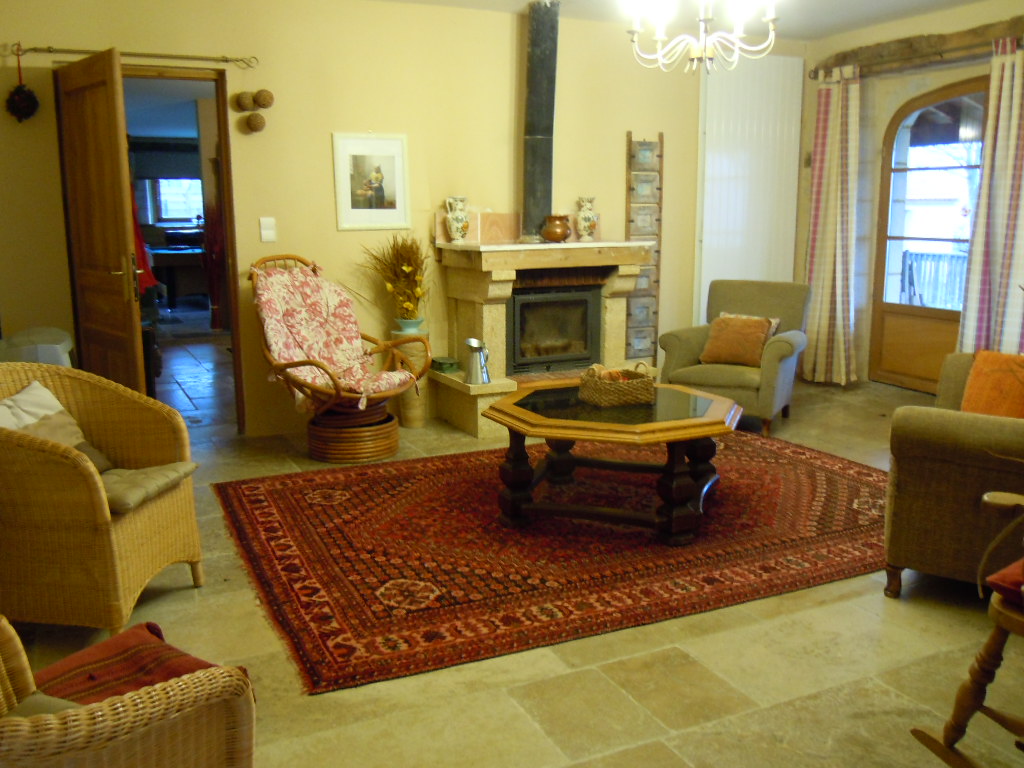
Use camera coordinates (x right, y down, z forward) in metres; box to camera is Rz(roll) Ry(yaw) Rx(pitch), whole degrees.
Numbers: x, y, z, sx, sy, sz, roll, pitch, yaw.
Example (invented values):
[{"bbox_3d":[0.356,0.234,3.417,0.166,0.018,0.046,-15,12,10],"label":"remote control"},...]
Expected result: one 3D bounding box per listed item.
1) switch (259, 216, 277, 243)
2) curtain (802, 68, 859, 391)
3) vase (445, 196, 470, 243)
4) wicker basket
[{"bbox_3d":[-1.432,-0.904,5.208,0.091,0.144,0.015,-6,12,-26],"label":"switch"},{"bbox_3d":[2.400,-1.169,6.666,0.115,2.311,0.517,-5,10,-24],"label":"curtain"},{"bbox_3d":[-0.338,-1.026,5.536,0.147,0.296,0.130,-6,12,-26],"label":"vase"},{"bbox_3d":[0.453,-0.001,3.850,0.270,0.167,0.236,-5,10,-24],"label":"wicker basket"}]

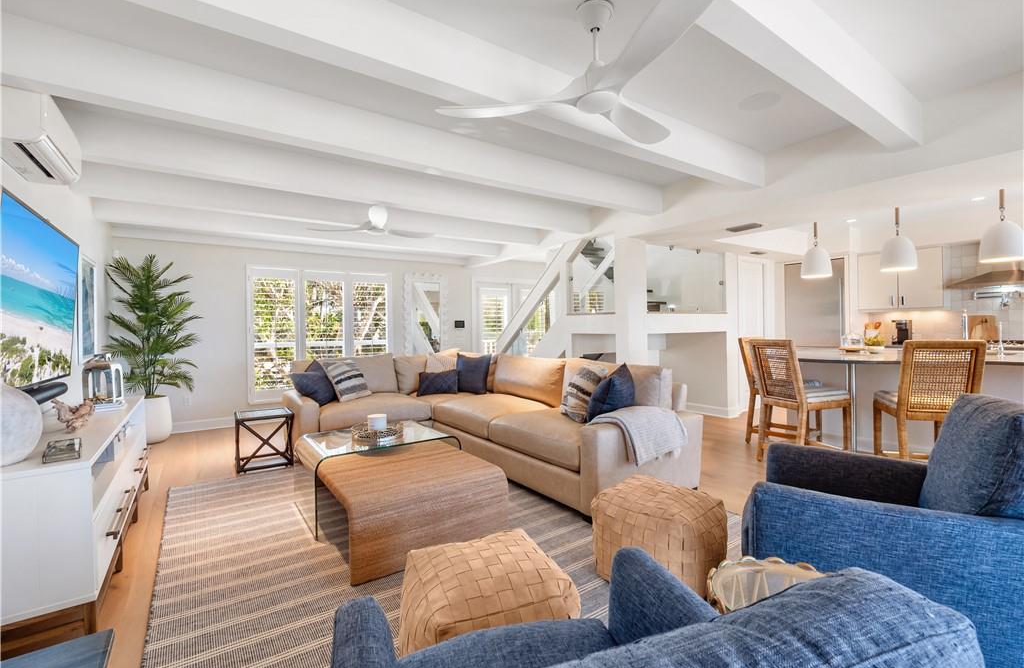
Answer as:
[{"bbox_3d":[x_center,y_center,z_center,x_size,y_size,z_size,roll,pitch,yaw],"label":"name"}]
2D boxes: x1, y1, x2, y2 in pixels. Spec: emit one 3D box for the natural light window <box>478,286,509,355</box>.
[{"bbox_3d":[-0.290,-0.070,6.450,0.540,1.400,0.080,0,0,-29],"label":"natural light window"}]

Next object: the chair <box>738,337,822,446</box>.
[{"bbox_3d":[2.780,0.590,4.270,0.580,1.050,0.470,0,0,-36],"label":"chair"}]

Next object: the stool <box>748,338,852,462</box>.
[{"bbox_3d":[2.460,0.590,3.570,0.580,1.050,0.470,0,0,-23],"label":"stool"}]

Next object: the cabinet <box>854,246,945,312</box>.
[{"bbox_3d":[5.330,-0.730,5.680,0.330,0.800,0.860,0,0,-36],"label":"cabinet"}]

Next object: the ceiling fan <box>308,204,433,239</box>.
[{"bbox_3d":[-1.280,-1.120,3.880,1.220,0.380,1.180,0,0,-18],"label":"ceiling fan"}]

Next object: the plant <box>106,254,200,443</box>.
[{"bbox_3d":[-3.700,0.145,4.300,0.800,1.940,0.780,0,0,-27],"label":"plant"}]

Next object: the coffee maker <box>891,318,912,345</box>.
[{"bbox_3d":[5.220,-0.030,5.550,0.250,0.330,0.180,0,0,3],"label":"coffee maker"}]

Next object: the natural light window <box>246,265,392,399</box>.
[{"bbox_3d":[-2.430,0.000,5.370,1.700,1.670,0.090,0,0,-29],"label":"natural light window"}]

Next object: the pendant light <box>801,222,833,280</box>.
[{"bbox_3d":[3.170,-0.880,4.320,0.280,0.580,0.280,0,0,-36],"label":"pendant light"}]

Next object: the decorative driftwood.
[{"bbox_3d":[-2.030,0.375,1.920,0.130,0.140,0.210,0,0,-36],"label":"decorative driftwood"}]

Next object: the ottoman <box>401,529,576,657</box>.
[{"bbox_3d":[-0.080,0.938,1.325,0.460,0.365,0.460,0,0,-22],"label":"ottoman"}]

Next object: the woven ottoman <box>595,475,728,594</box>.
[{"bbox_3d":[0.722,0.938,2.010,0.480,0.365,0.480,0,0,36],"label":"woven ottoman"}]

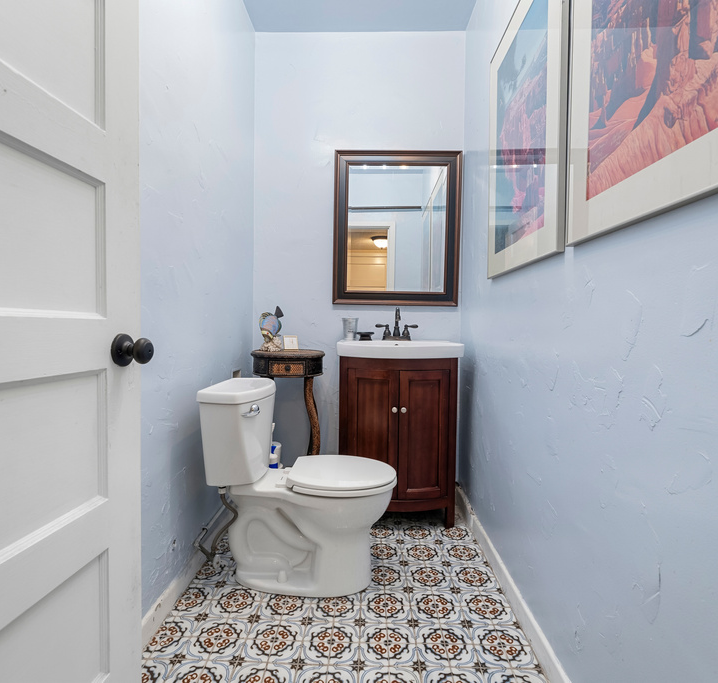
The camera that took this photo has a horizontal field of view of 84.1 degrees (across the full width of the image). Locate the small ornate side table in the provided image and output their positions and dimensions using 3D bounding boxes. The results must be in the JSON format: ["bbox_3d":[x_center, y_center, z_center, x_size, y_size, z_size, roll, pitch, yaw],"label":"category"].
[{"bbox_3d":[-0.361,0.470,2.027,0.375,0.840,0.375,0,1,-7],"label":"small ornate side table"}]

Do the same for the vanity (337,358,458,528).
[{"bbox_3d":[0.194,0.484,2.037,0.567,0.820,0.360,0,1,2],"label":"vanity"}]

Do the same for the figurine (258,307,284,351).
[{"bbox_3d":[-0.442,-0.062,1.988,0.128,0.225,0.100,0,1,2],"label":"figurine"}]

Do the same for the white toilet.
[{"bbox_3d":[-0.194,0.532,1.503,0.675,0.733,0.420,0,1,-2],"label":"white toilet"}]

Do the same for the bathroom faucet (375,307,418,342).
[{"bbox_3d":[0.202,-0.092,2.094,0.228,0.178,0.145,0,1,2],"label":"bathroom faucet"}]

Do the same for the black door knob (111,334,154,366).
[{"bbox_3d":[-0.481,0.020,0.851,0.061,0.067,0.067,1,1,9],"label":"black door knob"}]

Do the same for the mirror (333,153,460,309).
[{"bbox_3d":[0.210,-0.619,2.184,0.692,0.848,0.035,0,1,2],"label":"mirror"}]

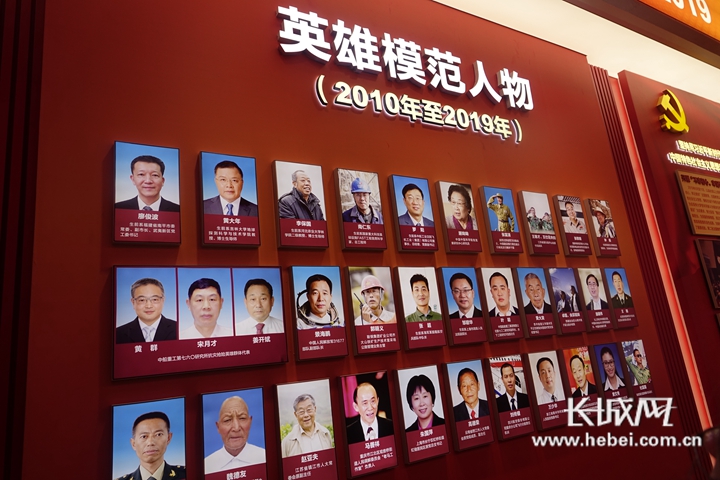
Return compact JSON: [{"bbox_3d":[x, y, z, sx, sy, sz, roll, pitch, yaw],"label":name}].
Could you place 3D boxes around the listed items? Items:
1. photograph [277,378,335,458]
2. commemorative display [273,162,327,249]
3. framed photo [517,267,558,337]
[{"bbox_3d":[-0.327,1.053,2.856,0.339,0.400,0.048,2,-16,-30],"label":"photograph"},{"bbox_3d":[-0.333,-0.194,2.711,0.286,0.490,0.036,2,-16,-30],"label":"commemorative display"},{"bbox_3d":[1.263,0.447,3.463,0.286,0.490,0.036,2,-16,-30],"label":"framed photo"}]

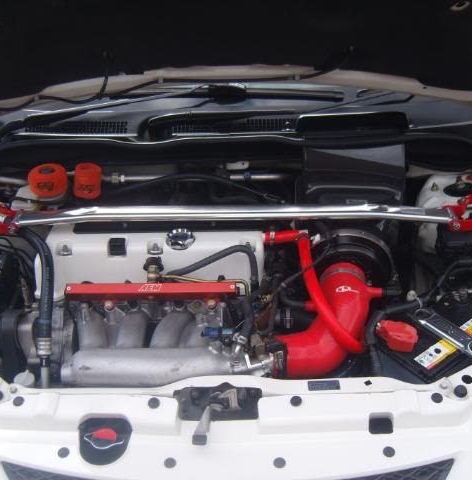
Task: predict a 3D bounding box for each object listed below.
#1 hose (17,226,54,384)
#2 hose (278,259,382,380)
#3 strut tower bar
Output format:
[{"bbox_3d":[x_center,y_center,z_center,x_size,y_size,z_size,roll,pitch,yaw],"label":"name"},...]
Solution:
[{"bbox_3d":[-0.425,0.138,1.344,0.100,0.200,0.290,0,35,0],"label":"hose"},{"bbox_3d":[0.185,0.167,1.328,0.205,0.130,0.270,0,35,0],"label":"hose"},{"bbox_3d":[0.000,-0.049,1.358,0.924,0.038,0.041,0,35,0],"label":"strut tower bar"}]

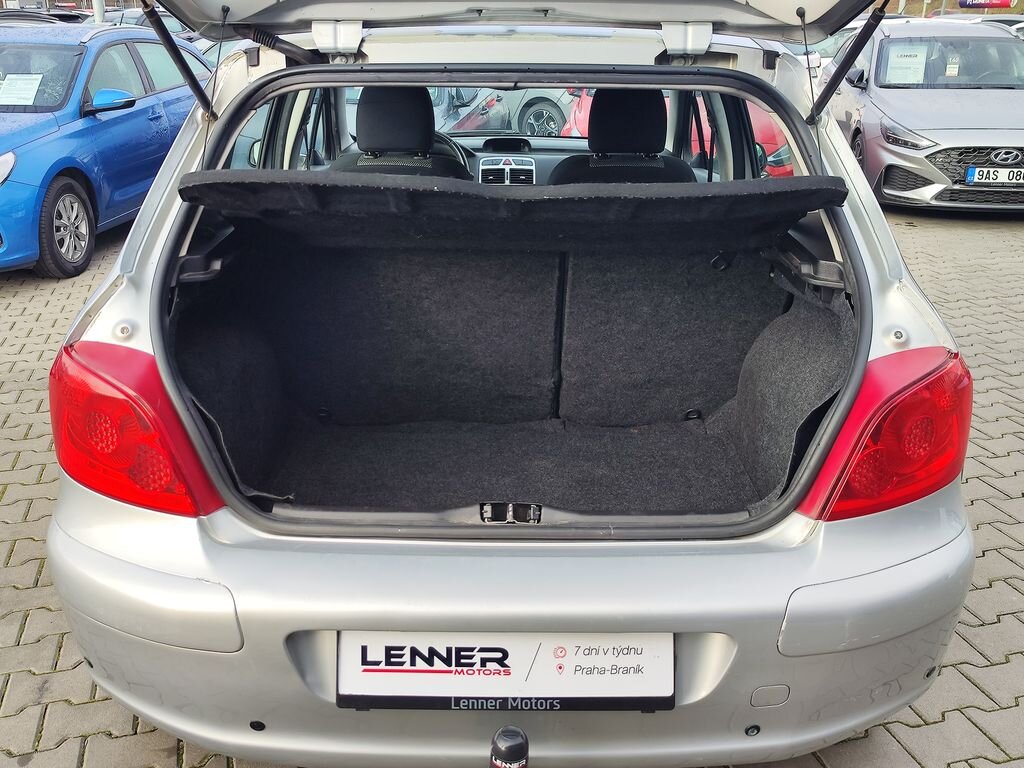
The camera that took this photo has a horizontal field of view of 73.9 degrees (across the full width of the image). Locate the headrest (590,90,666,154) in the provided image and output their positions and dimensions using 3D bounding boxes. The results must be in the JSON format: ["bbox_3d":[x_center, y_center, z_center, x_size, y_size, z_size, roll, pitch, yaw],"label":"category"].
[{"bbox_3d":[0.366,-0.845,2.155,0.250,0.215,0.125,0,36,0],"label":"headrest"}]

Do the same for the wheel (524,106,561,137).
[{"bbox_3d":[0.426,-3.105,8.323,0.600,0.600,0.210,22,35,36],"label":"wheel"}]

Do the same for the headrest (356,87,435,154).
[{"bbox_3d":[-0.370,-0.845,2.155,0.250,0.215,0.125,0,36,0],"label":"headrest"}]

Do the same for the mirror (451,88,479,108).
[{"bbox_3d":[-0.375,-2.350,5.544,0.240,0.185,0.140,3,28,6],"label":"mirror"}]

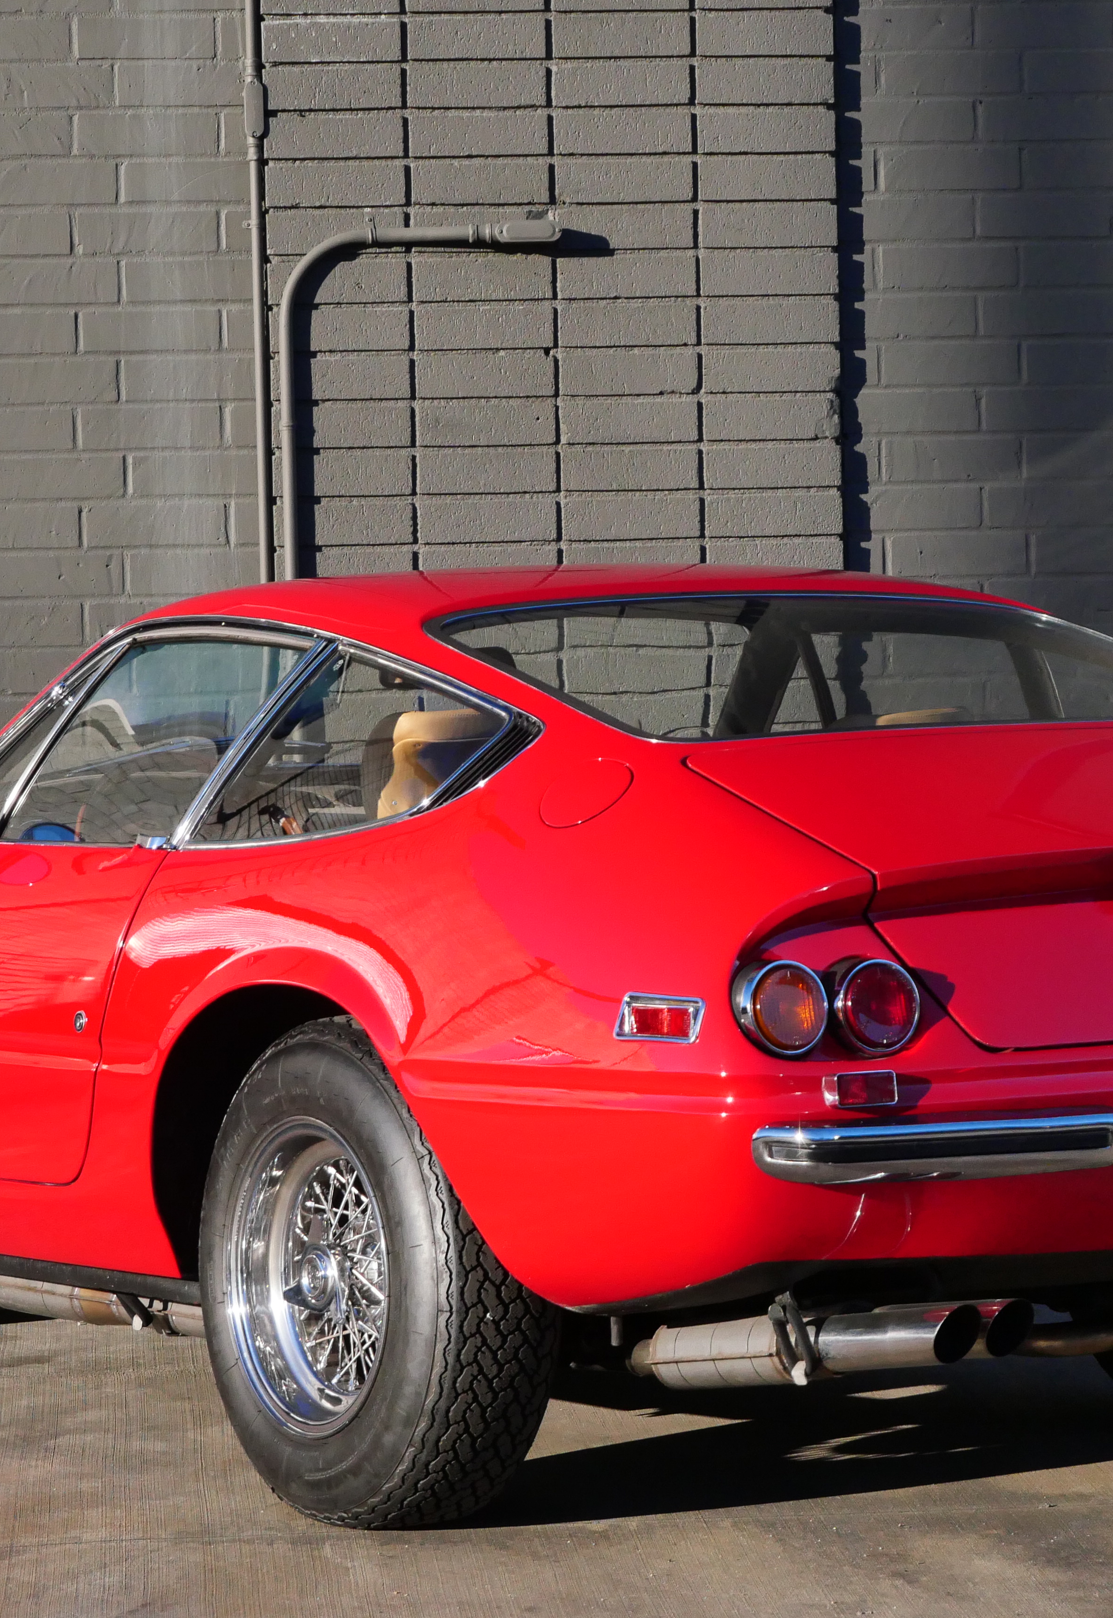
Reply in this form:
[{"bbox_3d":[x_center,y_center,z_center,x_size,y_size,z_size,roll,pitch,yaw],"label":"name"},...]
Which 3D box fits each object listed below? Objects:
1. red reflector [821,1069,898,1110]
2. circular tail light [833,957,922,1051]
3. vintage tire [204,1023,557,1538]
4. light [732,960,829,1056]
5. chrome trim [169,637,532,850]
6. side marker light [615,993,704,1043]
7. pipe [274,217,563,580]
[{"bbox_3d":[0.362,0.334,6.677,0.091,0.046,0.040,-3,3,-32],"label":"red reflector"},{"bbox_3d":[0.377,0.235,6.751,0.114,0.114,0.055,-3,3,-32],"label":"circular tail light"},{"bbox_3d":[-0.242,0.611,7.451,0.209,0.662,0.672,-3,3,-32],"label":"vintage tire"},{"bbox_3d":[0.261,0.234,6.635,0.113,0.113,0.060,-2,2,-32],"label":"light"},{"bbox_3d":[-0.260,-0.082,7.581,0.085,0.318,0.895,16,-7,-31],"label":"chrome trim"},{"bbox_3d":[0.125,0.249,6.585,0.022,0.054,0.138,21,-13,-38],"label":"side marker light"},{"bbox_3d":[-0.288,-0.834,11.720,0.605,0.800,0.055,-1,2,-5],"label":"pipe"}]

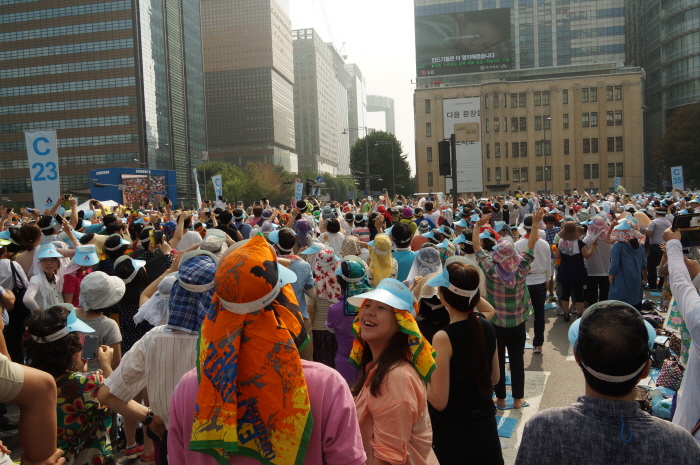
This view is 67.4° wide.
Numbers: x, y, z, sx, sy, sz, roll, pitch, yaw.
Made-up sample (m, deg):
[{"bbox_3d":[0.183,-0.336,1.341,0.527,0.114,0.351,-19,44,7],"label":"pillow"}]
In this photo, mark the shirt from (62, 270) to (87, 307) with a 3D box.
[{"bbox_3d":[-2.522,0.629,5.000,0.440,0.600,0.260,-4,3,-25],"label":"shirt"}]

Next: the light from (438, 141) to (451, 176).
[{"bbox_3d":[2.973,-2.344,16.500,0.360,1.070,0.280,-2,3,8],"label":"light"}]

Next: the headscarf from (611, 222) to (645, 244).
[{"bbox_3d":[3.360,0.012,6.350,0.330,0.280,0.290,-3,3,-24],"label":"headscarf"}]

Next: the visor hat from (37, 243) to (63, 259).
[{"bbox_3d":[-2.865,0.172,5.000,0.210,0.140,0.220,-4,3,-38],"label":"visor hat"}]

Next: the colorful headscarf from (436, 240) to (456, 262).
[{"bbox_3d":[1.098,0.217,6.000,0.220,0.300,0.190,0,3,38],"label":"colorful headscarf"}]

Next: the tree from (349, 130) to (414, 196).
[{"bbox_3d":[5.888,-10.587,95.000,12.000,15.400,12.000,-2,3,0],"label":"tree"}]

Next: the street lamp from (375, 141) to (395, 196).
[{"bbox_3d":[5.355,-7.645,78.000,2.700,11.200,0.450,-2,3,0],"label":"street lamp"}]

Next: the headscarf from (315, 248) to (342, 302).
[{"bbox_3d":[-0.217,0.445,5.300,0.250,0.520,0.260,-1,3,21],"label":"headscarf"}]

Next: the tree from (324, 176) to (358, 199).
[{"bbox_3d":[-2.989,-11.888,165.000,11.500,12.000,11.000,-2,3,0],"label":"tree"}]

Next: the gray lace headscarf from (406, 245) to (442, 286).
[{"bbox_3d":[0.639,0.300,4.500,0.290,0.370,0.270,-2,3,8],"label":"gray lace headscarf"}]

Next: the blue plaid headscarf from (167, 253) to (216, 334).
[{"bbox_3d":[-0.815,0.312,2.680,0.230,0.380,0.250,-3,3,-10],"label":"blue plaid headscarf"}]

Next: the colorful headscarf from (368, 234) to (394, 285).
[{"bbox_3d":[0.351,0.302,5.750,0.210,0.520,0.250,-4,3,-32],"label":"colorful headscarf"}]

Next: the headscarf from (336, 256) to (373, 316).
[{"bbox_3d":[0.042,0.425,4.050,0.230,0.440,0.250,-4,3,-33],"label":"headscarf"}]

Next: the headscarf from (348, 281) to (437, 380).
[{"bbox_3d":[0.164,0.378,2.020,0.280,0.360,0.250,0,4,38],"label":"headscarf"}]

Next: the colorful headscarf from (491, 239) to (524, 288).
[{"bbox_3d":[1.532,0.306,5.100,0.280,0.460,0.250,-3,3,-6],"label":"colorful headscarf"}]

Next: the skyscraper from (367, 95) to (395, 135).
[{"bbox_3d":[32.065,-90.301,590.000,42.000,131.000,45.000,-2,3,10],"label":"skyscraper"}]

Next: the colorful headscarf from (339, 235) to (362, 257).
[{"bbox_3d":[0.018,0.168,6.300,0.230,0.270,0.240,-4,3,-30],"label":"colorful headscarf"}]

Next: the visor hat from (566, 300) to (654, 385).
[{"bbox_3d":[0.741,0.302,1.480,0.215,0.140,0.270,-1,3,25],"label":"visor hat"}]

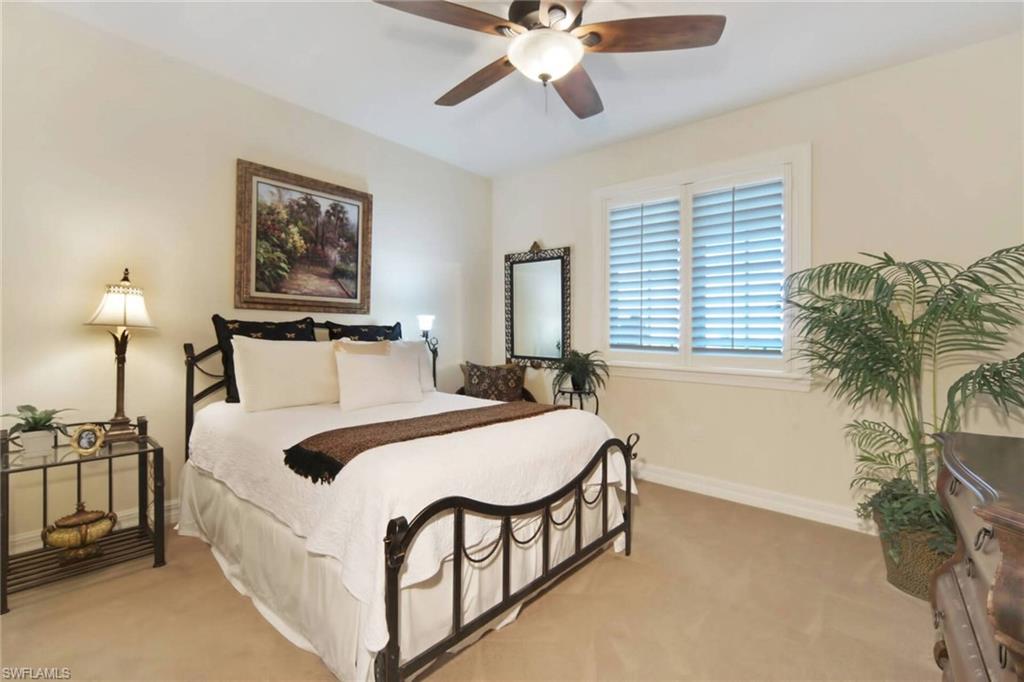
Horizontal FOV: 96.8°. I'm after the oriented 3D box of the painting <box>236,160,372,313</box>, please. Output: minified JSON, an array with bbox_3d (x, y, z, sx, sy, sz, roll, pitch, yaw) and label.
[{"bbox_3d":[-1.464,-0.706,3.367,0.050,0.976,1.000,5,4,41],"label":"painting"}]

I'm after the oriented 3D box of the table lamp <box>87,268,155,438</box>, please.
[{"bbox_3d":[-2.096,0.068,2.431,0.360,0.926,0.360,2,2,41],"label":"table lamp"}]

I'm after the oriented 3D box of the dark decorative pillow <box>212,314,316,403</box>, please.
[{"bbox_3d":[-1.633,0.117,3.086,0.170,0.550,0.640,-14,-9,41],"label":"dark decorative pillow"}]

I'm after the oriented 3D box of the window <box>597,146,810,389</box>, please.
[{"bbox_3d":[1.347,-0.499,3.502,1.581,1.605,0.100,2,2,41],"label":"window"}]

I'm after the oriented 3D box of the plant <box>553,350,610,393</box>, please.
[{"bbox_3d":[0.585,0.252,3.827,0.450,0.370,0.420,1,1,0],"label":"plant"}]

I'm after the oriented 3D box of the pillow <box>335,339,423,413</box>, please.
[{"bbox_3d":[-0.870,0.234,3.006,0.160,0.420,0.600,-27,-17,39],"label":"pillow"}]

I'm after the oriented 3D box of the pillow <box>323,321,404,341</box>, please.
[{"bbox_3d":[-1.051,0.125,3.372,0.160,0.500,0.620,-15,-9,40],"label":"pillow"}]

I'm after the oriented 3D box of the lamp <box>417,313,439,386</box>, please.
[{"bbox_3d":[-0.764,0.086,4.112,0.180,0.610,0.180,2,1,42],"label":"lamp"}]

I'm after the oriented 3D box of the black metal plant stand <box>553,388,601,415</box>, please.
[{"bbox_3d":[0.538,0.773,3.816,0.390,0.729,0.390,2,2,41],"label":"black metal plant stand"}]

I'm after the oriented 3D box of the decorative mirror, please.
[{"bbox_3d":[0.219,-0.362,4.467,0.790,1.235,0.040,2,2,41],"label":"decorative mirror"}]

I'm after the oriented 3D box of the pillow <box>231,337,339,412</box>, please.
[{"bbox_3d":[-1.329,0.186,2.829,0.180,0.460,0.670,-21,-13,39],"label":"pillow"}]

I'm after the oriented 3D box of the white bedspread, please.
[{"bbox_3d":[-0.643,0.645,2.691,2.148,0.507,1.735,2,1,42],"label":"white bedspread"}]

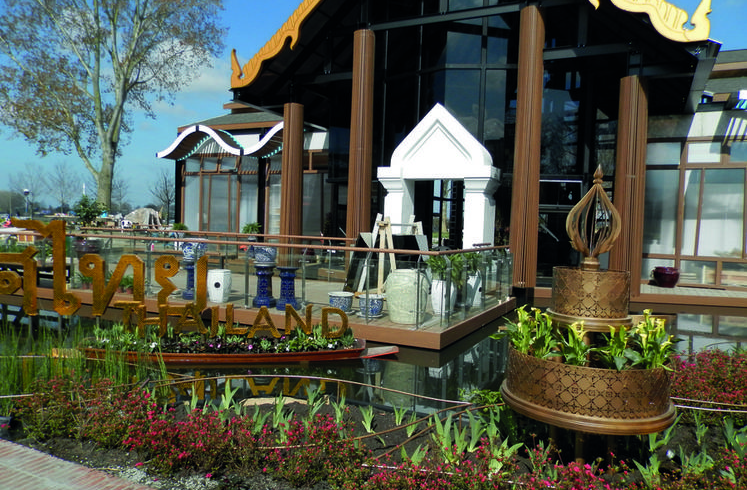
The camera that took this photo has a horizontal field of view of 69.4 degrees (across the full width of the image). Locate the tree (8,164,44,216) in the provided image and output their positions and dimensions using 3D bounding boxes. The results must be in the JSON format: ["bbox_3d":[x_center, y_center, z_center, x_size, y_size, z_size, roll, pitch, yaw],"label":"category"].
[{"bbox_3d":[-57.731,-8.927,90.000,6.000,9.400,6.000,3,3,27],"label":"tree"}]

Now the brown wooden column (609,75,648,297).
[{"bbox_3d":[4.641,-1.054,9.771,0.550,3.975,0.550,3,3,27],"label":"brown wooden column"}]

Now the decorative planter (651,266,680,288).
[{"bbox_3d":[7.436,0.826,13.643,0.550,0.460,0.550,3,3,27],"label":"decorative planter"}]

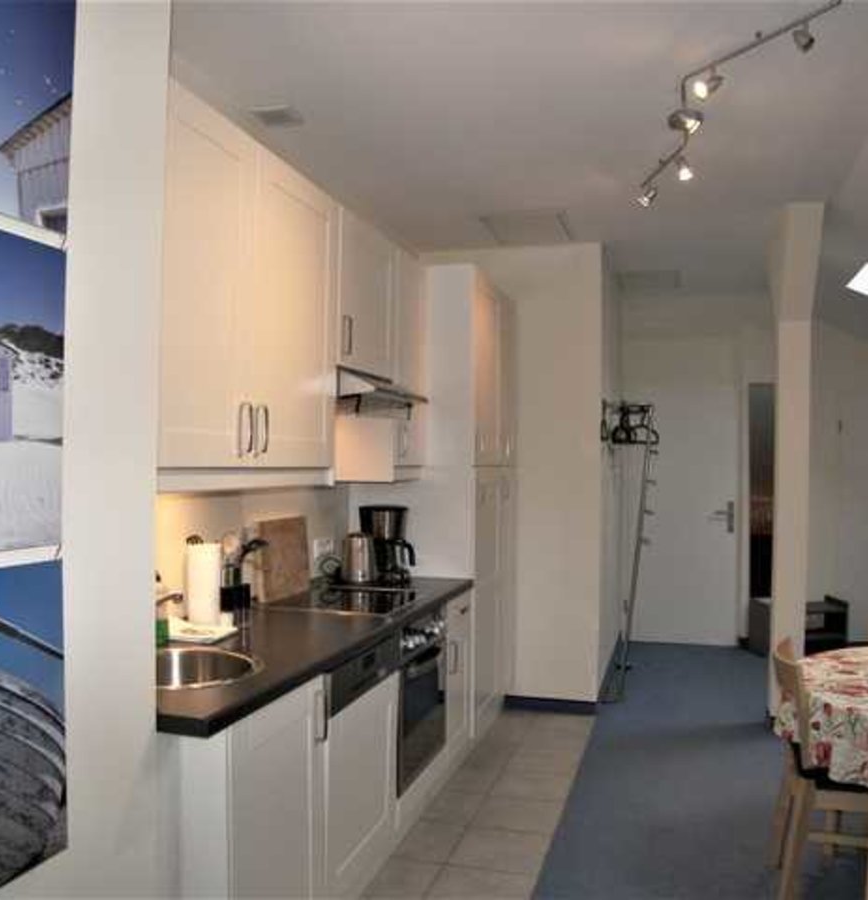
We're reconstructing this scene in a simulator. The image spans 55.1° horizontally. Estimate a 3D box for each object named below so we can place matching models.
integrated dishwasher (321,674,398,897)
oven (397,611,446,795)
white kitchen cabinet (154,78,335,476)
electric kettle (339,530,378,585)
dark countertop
[{"bbox_3d":[-0.501,1.003,2.608,0.608,0.550,0.615,0,-1,17],"label":"integrated dishwasher"},{"bbox_3d":[-0.287,0.930,3.265,0.570,0.590,0.595,0,-1,18],"label":"oven"},{"bbox_3d":[-0.685,-0.413,2.533,0.375,0.964,1.090,0,-1,18],"label":"white kitchen cabinet"},{"bbox_3d":[-0.328,0.467,3.661,0.155,0.217,0.190,0,-1,17],"label":"electric kettle"},{"bbox_3d":[-0.426,0.580,2.813,0.628,0.037,2.194,0,-1,17],"label":"dark countertop"}]

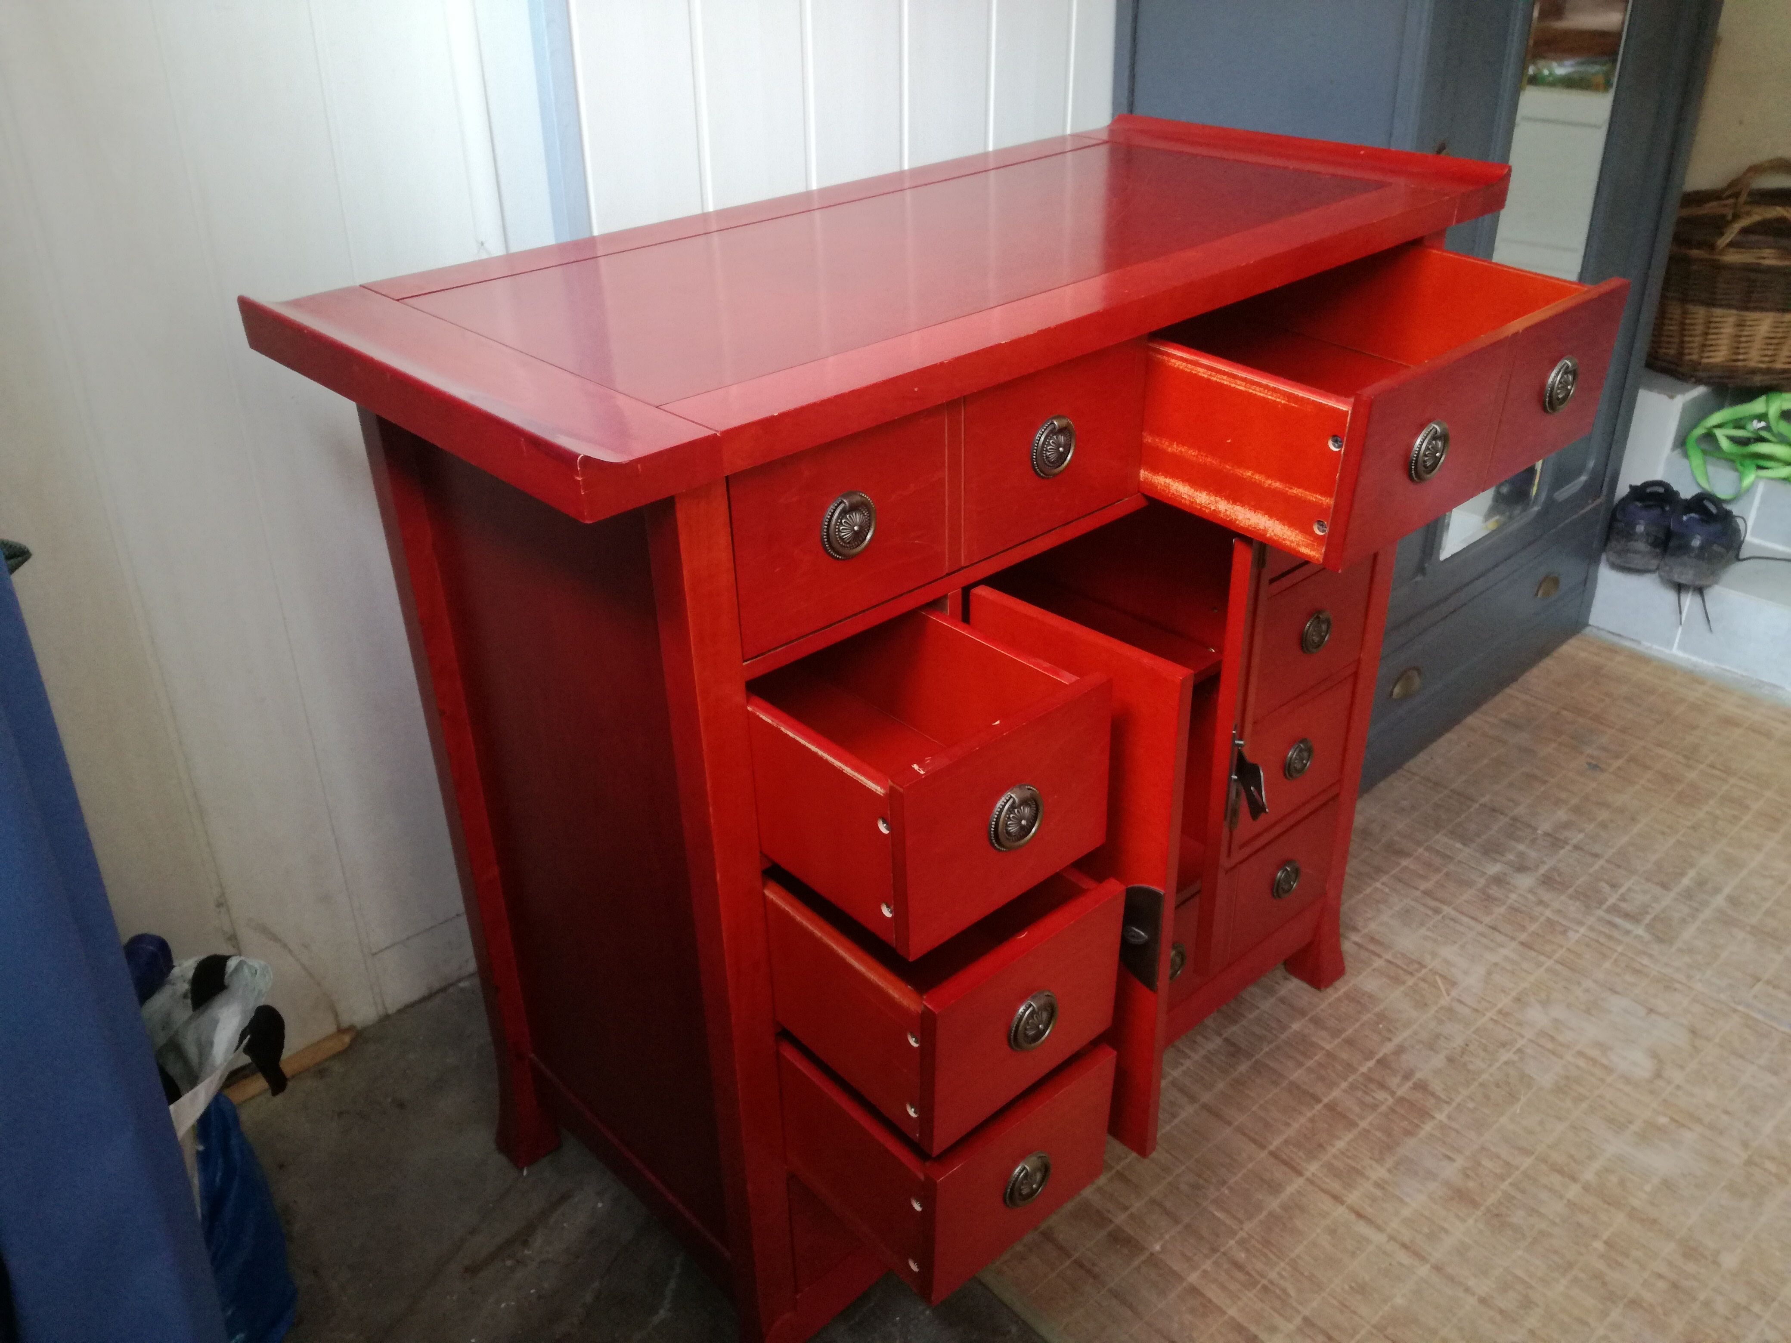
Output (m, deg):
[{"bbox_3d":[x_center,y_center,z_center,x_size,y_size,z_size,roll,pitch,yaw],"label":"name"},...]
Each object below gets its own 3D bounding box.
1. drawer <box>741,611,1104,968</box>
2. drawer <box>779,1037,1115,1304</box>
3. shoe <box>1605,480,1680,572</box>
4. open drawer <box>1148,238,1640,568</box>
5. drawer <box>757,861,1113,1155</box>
[{"bbox_3d":[-0.038,0.039,1.103,0.199,0.144,0.383,-25,36,-34],"label":"drawer"},{"bbox_3d":[-0.013,0.343,1.259,0.199,0.152,0.383,-25,39,-34],"label":"drawer"},{"bbox_3d":[1.436,-0.287,2.660,0.100,0.099,0.265,17,35,30],"label":"shoe"},{"bbox_3d":[0.383,-0.293,1.322,0.431,0.146,0.409,-25,39,-35],"label":"open drawer"},{"bbox_3d":[-0.018,0.196,1.172,0.199,0.148,0.383,-25,38,-34],"label":"drawer"}]

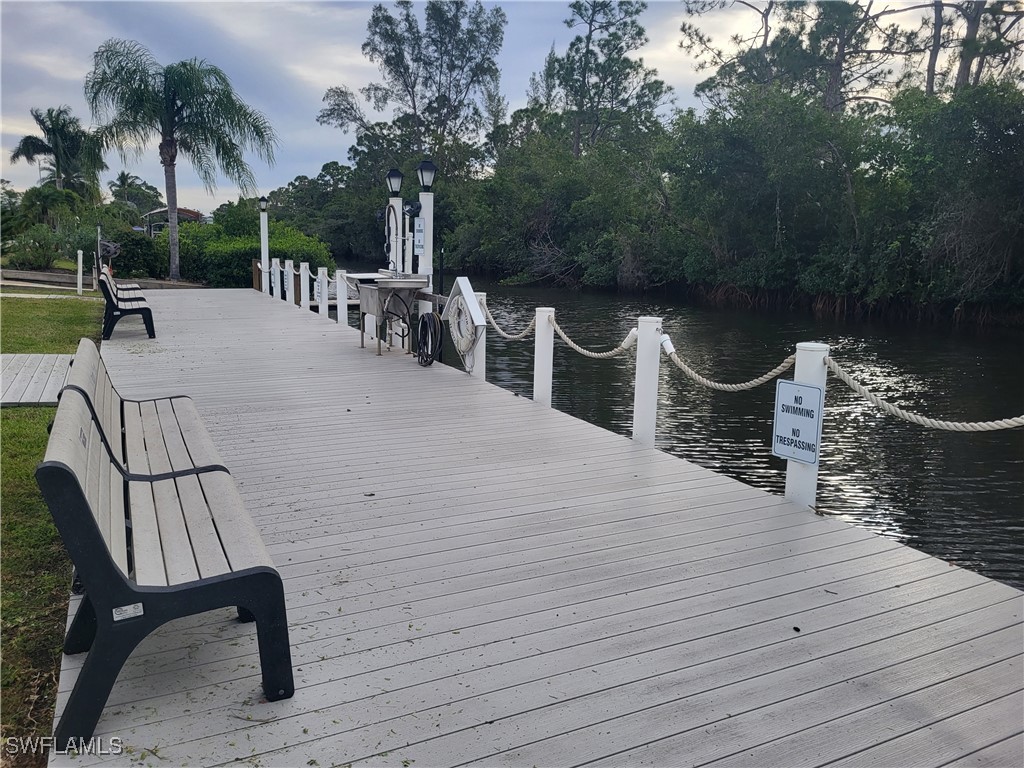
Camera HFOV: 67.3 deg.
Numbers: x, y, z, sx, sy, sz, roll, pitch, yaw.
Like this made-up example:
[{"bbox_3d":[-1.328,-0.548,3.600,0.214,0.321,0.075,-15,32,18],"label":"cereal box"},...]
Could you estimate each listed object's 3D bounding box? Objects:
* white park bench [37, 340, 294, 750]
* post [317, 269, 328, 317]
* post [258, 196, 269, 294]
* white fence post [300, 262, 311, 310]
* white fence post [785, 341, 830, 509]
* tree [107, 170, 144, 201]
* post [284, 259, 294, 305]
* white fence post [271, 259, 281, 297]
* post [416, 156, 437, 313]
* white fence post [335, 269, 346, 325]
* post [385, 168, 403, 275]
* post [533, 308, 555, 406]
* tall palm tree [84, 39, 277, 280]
[{"bbox_3d":[-1.652,0.363,3.538,0.677,0.851,2.914,-4,11,-27],"label":"white park bench"},{"bbox_3d":[-3.579,-1.737,14.581,0.172,0.900,0.172,-5,12,-26],"label":"post"},{"bbox_3d":[-6.481,-3.608,20.075,0.235,2.480,0.235,-5,12,-26],"label":"post"},{"bbox_3d":[-4.351,-2.067,16.196,0.167,0.952,0.167,-4,11,-27],"label":"white fence post"},{"bbox_3d":[1.721,0.245,4.487,0.165,0.946,0.165,-4,11,-27],"label":"white fence post"},{"bbox_3d":[-37.180,-16.682,74.483,3.780,7.547,3.780,-4,11,-27],"label":"tree"},{"bbox_3d":[-5.040,-2.310,17.446,0.175,0.935,0.175,-5,12,-26],"label":"post"},{"bbox_3d":[-5.789,-2.590,18.945,0.167,0.965,0.167,-4,11,-27],"label":"white fence post"},{"bbox_3d":[-1.073,-1.530,9.549,0.250,2.410,0.250,-5,12,-26],"label":"post"},{"bbox_3d":[-2.989,-1.522,13.561,0.164,0.931,0.164,-4,11,-27],"label":"white fence post"},{"bbox_3d":[-1.575,-1.699,10.448,0.240,2.400,0.240,-5,12,-26],"label":"post"},{"bbox_3d":[0.287,-0.245,6.956,0.172,0.875,0.172,-5,12,-26],"label":"post"},{"bbox_3d":[-9.618,-6.311,22.129,5.438,6.615,5.438,-4,11,-27],"label":"tall palm tree"}]

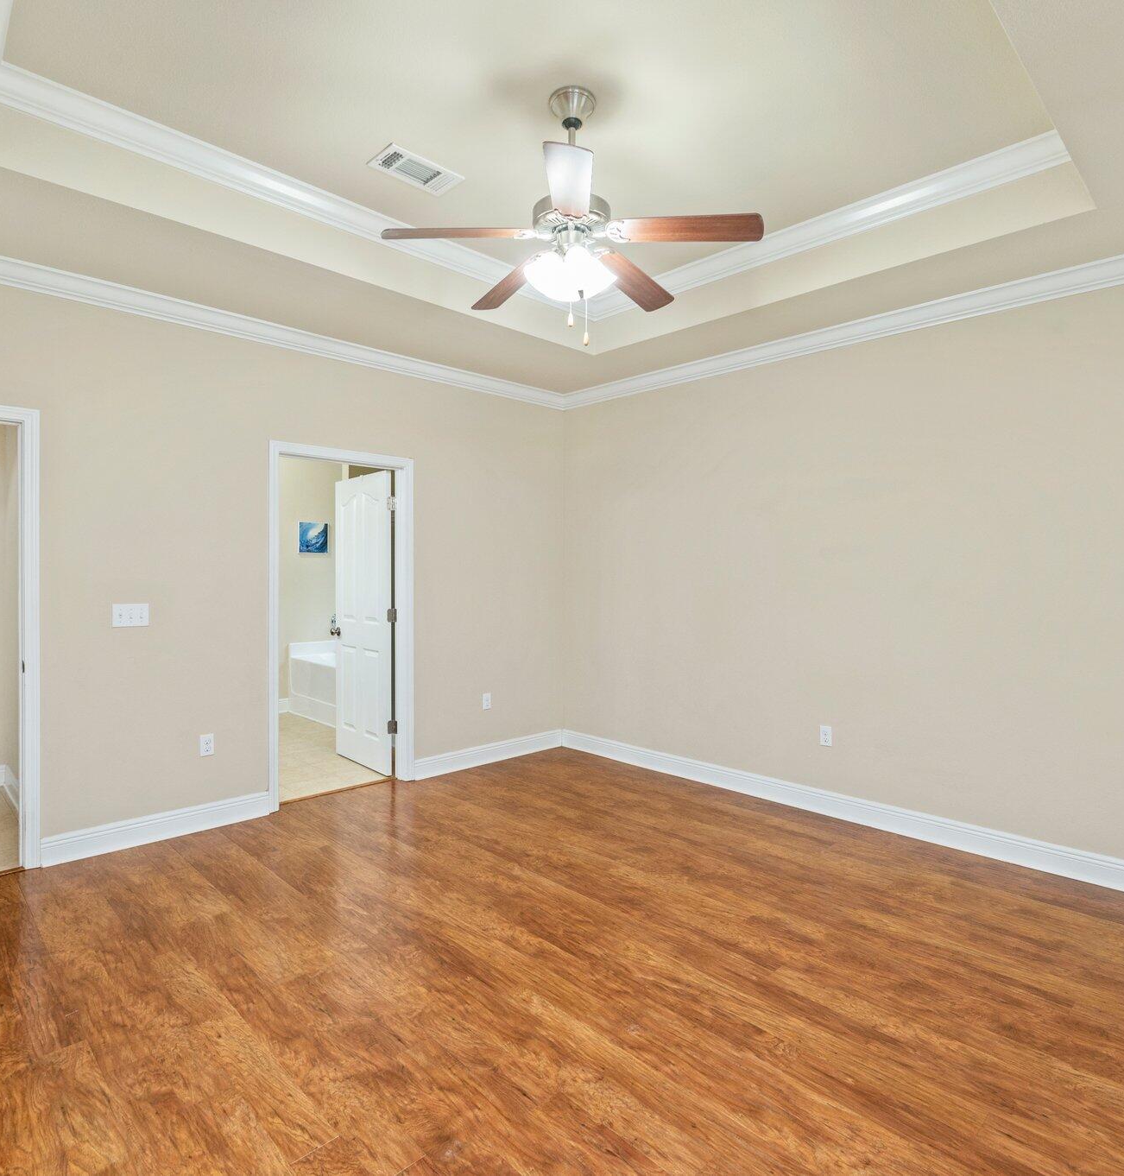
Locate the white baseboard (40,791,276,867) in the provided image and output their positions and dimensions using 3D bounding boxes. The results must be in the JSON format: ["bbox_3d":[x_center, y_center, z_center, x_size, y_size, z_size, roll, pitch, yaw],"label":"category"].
[{"bbox_3d":[-2.051,1.234,3.563,1.035,0.130,0.020,-1,1,-44],"label":"white baseboard"}]

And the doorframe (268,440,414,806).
[{"bbox_3d":[-1.367,0.225,4.276,0.950,2.125,0.140,-1,1,-44],"label":"doorframe"}]

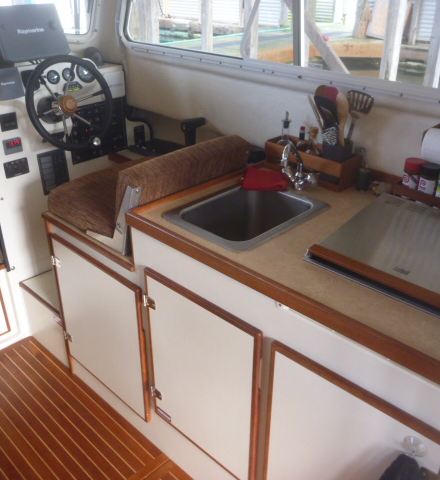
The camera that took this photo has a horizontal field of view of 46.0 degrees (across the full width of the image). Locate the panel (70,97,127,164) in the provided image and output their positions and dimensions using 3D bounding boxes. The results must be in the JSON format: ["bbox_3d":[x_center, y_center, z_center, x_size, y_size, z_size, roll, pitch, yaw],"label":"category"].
[{"bbox_3d":[-0.539,-0.497,2.334,0.035,0.247,0.288,25,37,37],"label":"panel"}]

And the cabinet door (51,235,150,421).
[{"bbox_3d":[-0.407,0.301,1.803,0.502,0.561,0.022,25,37,37],"label":"cabinet door"}]

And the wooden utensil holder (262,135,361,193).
[{"bbox_3d":[0.293,-0.253,1.662,0.285,0.090,0.130,25,37,37],"label":"wooden utensil holder"}]

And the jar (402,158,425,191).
[{"bbox_3d":[0.564,-0.182,1.519,0.056,0.110,0.056,1,29,0],"label":"jar"}]

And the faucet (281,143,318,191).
[{"bbox_3d":[0.218,-0.227,1.592,0.140,0.172,0.135,25,37,37],"label":"faucet"}]

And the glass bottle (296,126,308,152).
[{"bbox_3d":[0.280,-0.309,1.766,0.045,0.140,0.045,25,37,37],"label":"glass bottle"}]

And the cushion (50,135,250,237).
[{"bbox_3d":[-0.251,-0.217,1.756,0.564,0.273,0.490,25,37,37],"label":"cushion"}]

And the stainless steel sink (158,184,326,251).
[{"bbox_3d":[0.086,-0.022,1.550,0.310,0.150,0.420,25,37,37],"label":"stainless steel sink"}]

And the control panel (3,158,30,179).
[{"bbox_3d":[-0.825,-0.291,2.107,0.020,0.067,0.100,25,37,37],"label":"control panel"}]

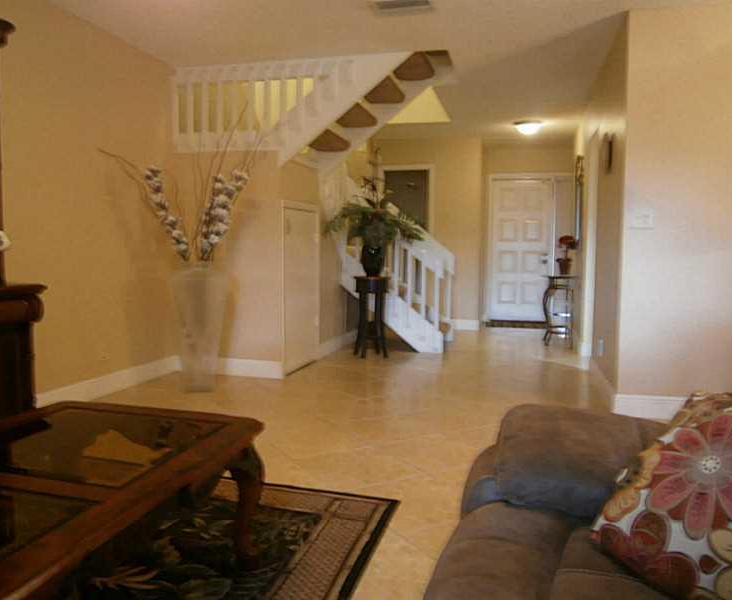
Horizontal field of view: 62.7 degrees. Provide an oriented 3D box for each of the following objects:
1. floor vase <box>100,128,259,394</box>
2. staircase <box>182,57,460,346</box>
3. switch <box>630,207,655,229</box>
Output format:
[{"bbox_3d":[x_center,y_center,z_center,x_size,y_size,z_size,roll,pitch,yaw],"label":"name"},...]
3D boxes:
[{"bbox_3d":[-1.170,-0.306,4.106,0.880,1.840,0.700,2,4,15],"label":"floor vase"},{"bbox_3d":[-0.195,-0.681,5.555,2.050,2.420,2.500,2,4,15],"label":"staircase"},{"bbox_3d":[1.607,-0.471,3.489,0.120,0.118,0.012,2,4,15],"label":"switch"}]

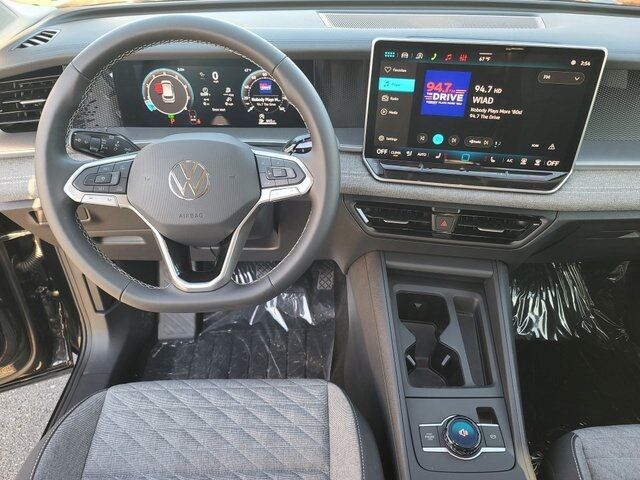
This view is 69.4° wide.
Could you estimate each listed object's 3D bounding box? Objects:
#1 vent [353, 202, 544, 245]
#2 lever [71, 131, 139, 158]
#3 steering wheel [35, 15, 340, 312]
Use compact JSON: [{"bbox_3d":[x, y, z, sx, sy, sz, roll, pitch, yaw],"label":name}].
[{"bbox_3d":[0.229,-0.030,0.825,0.330,0.058,0.040,5,27,7],"label":"vent"},{"bbox_3d":[-0.282,-0.126,0.622,0.106,0.039,0.030,5,11,-2],"label":"lever"},{"bbox_3d":[-0.160,-0.085,0.591,0.372,0.365,0.080,-1,12,-1],"label":"steering wheel"}]

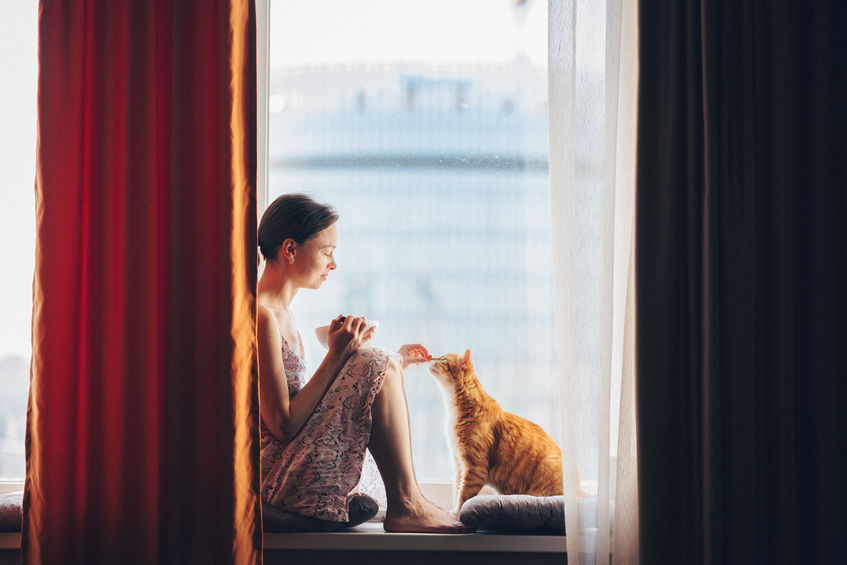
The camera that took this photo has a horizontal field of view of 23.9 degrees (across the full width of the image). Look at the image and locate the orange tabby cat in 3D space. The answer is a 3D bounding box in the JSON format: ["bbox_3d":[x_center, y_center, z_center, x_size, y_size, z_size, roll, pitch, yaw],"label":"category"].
[{"bbox_3d":[0.220,0.385,5.200,0.410,0.425,0.190,0,0,0],"label":"orange tabby cat"}]

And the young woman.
[{"bbox_3d":[-0.188,0.208,5.130,0.635,0.875,0.450,0,0,6],"label":"young woman"}]

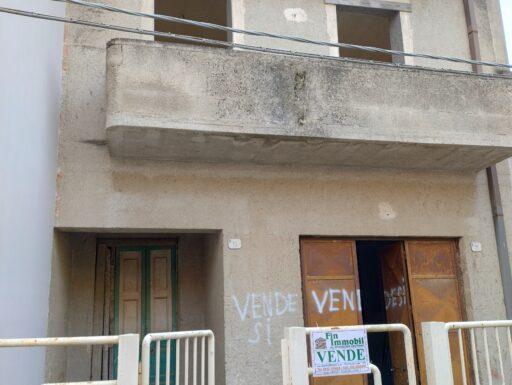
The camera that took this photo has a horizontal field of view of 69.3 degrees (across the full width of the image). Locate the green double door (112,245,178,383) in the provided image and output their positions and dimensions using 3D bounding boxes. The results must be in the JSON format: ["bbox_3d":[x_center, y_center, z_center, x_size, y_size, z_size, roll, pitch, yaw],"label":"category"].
[{"bbox_3d":[-1.659,1.945,5.592,0.917,2.280,0.090,0,-10,-10],"label":"green double door"}]

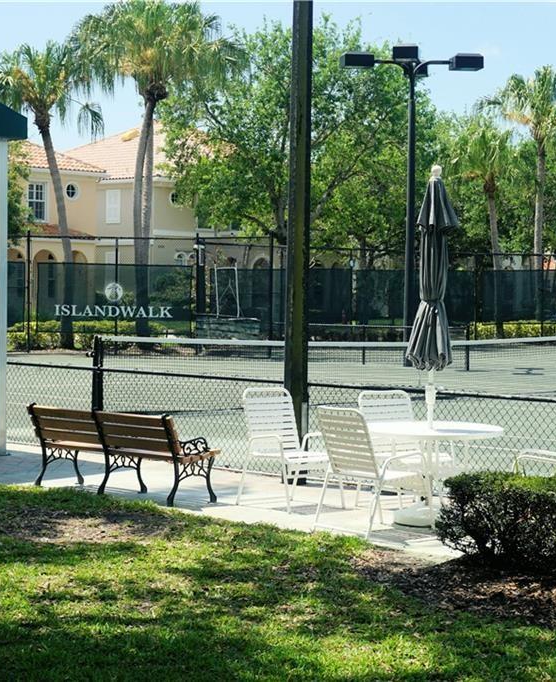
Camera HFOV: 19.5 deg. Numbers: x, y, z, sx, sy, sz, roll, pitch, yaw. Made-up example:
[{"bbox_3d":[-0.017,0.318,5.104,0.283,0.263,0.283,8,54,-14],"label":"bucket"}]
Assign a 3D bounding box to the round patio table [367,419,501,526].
[{"bbox_3d":[1.136,0.993,12.025,1.070,0.710,1.070,1,2,0],"label":"round patio table"}]

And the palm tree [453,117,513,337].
[{"bbox_3d":[7.782,-4.225,60.881,2.600,8.438,2.600,1,2,0],"label":"palm tree"}]

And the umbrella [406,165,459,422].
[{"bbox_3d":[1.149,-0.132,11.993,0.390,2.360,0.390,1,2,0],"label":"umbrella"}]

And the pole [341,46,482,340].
[{"bbox_3d":[3.125,-3.019,37.679,3.350,7.230,3.200,1,2,5],"label":"pole"}]

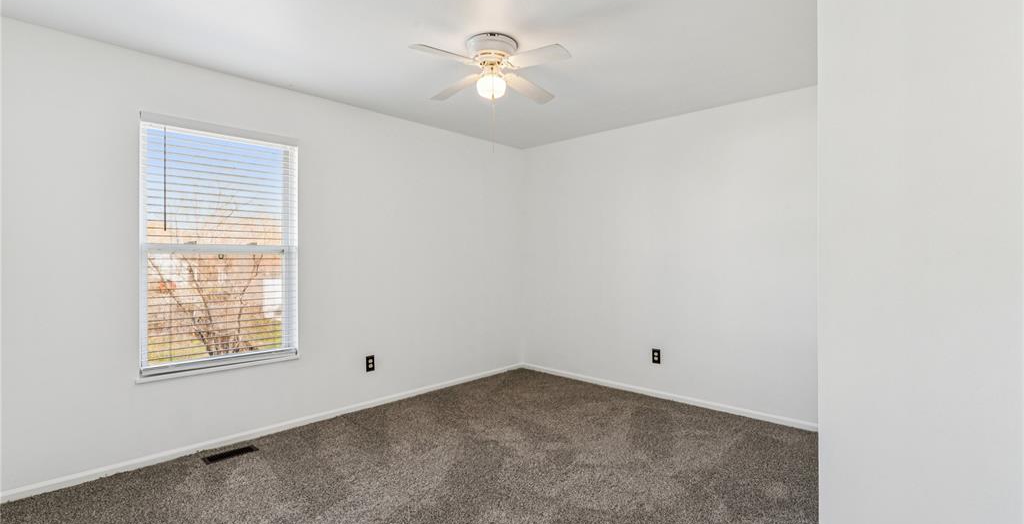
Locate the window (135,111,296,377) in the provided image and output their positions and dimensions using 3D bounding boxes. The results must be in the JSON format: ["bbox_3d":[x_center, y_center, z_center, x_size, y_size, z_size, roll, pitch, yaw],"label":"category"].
[{"bbox_3d":[-1.881,-0.097,2.997,0.060,1.519,0.888,0,1,43],"label":"window"}]

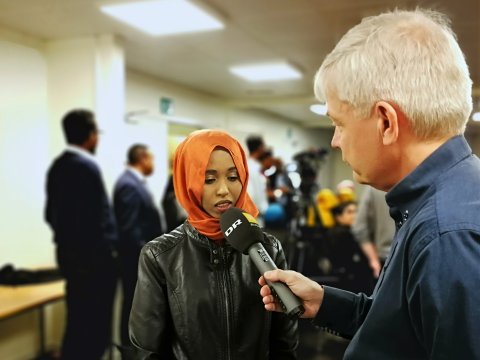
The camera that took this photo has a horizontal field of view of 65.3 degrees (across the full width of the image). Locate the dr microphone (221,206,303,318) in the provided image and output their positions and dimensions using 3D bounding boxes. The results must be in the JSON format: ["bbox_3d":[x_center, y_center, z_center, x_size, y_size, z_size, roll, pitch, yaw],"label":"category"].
[{"bbox_3d":[0.048,0.176,0.838,0.080,0.280,0.080,-43,-25,17],"label":"dr microphone"}]

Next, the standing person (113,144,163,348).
[{"bbox_3d":[-0.828,0.586,3.040,0.340,1.750,0.500,-2,2,-35],"label":"standing person"}]

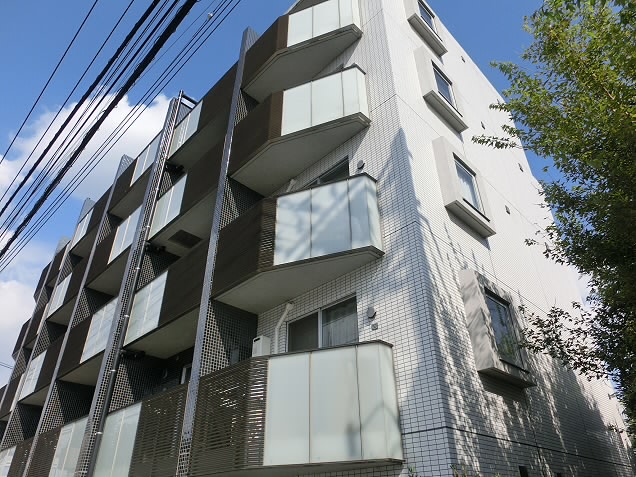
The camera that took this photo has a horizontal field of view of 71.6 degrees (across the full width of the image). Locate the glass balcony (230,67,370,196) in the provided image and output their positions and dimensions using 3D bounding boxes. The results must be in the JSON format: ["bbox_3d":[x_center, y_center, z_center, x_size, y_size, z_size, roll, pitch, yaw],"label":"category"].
[{"bbox_3d":[-0.441,-2.207,8.808,1.040,1.430,2.950,28,-42,-36],"label":"glass balcony"}]

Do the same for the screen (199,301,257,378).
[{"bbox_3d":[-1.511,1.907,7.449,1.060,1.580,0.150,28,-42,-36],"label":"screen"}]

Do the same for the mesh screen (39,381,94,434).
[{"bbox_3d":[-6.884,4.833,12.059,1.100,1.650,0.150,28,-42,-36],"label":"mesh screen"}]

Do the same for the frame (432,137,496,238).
[{"bbox_3d":[2.650,-0.915,7.997,1.380,1.490,0.230,28,-42,-36],"label":"frame"}]

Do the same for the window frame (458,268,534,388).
[{"bbox_3d":[2.646,1.339,6.512,1.390,1.490,0.230,28,-42,-36],"label":"window frame"}]

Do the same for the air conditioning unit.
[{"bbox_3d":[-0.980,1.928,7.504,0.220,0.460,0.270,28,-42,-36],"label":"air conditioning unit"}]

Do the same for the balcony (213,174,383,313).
[{"bbox_3d":[-0.431,0.060,7.340,1.040,1.430,2.960,28,-42,-36],"label":"balcony"}]

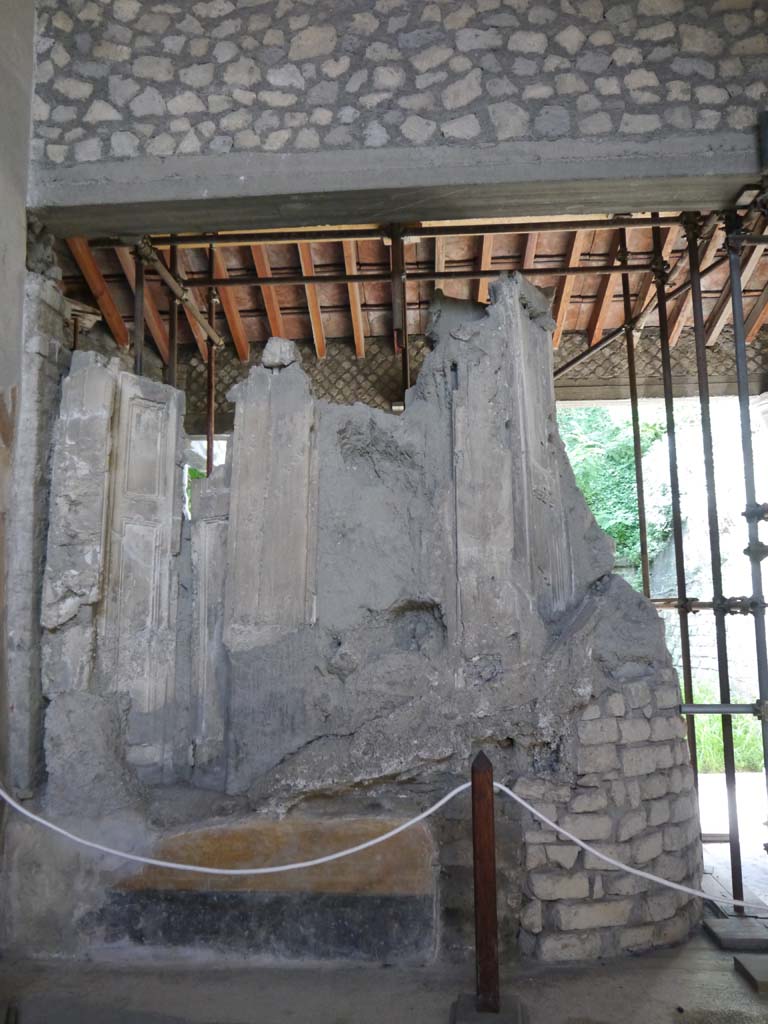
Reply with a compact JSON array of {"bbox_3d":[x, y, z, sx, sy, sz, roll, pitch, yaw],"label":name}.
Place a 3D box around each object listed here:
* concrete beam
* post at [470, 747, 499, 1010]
[{"bbox_3d":[0.023,-1.778,4.862,3.870,0.236,0.370,-1,-8,4],"label":"concrete beam"},{"bbox_3d":[0.405,1.461,3.555,0.083,0.985,0.083,-1,-8,4],"label":"post"}]

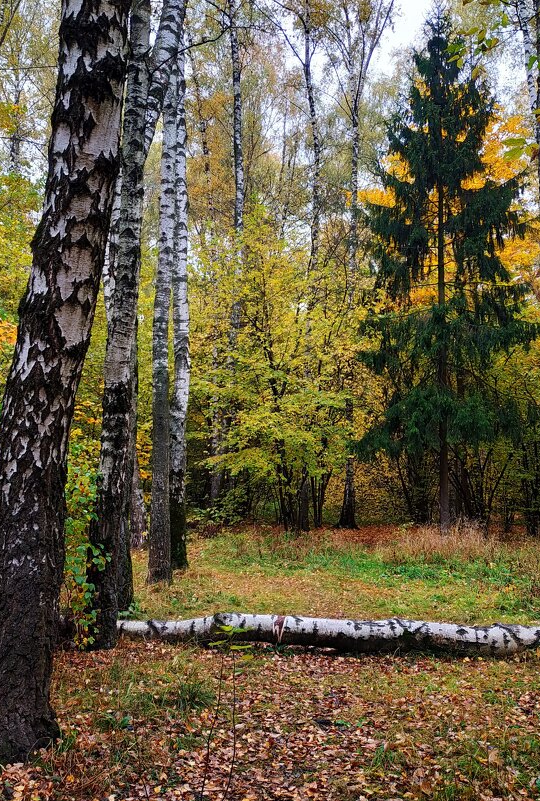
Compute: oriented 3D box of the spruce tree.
[{"bbox_3d":[4.030,-3.100,17.000,4.100,12.200,4.100,0,-5,0],"label":"spruce tree"}]

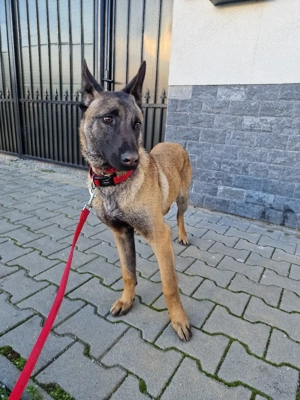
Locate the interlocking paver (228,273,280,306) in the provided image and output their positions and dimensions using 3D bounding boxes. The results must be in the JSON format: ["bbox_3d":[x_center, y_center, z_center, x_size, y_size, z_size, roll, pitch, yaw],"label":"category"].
[{"bbox_3d":[0.454,0.411,1.154,0.200,0.060,0.162,13,19,30],"label":"interlocking paver"}]

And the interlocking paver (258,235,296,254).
[{"bbox_3d":[0.764,0.296,1.616,0.200,0.060,0.162,13,19,30],"label":"interlocking paver"}]

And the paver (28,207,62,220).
[{"bbox_3d":[-0.740,0.122,1.854,0.200,0.060,0.162,13,19,30],"label":"paver"}]

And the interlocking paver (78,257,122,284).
[{"bbox_3d":[-0.211,0.353,1.219,0.198,0.066,0.163,13,19,29],"label":"interlocking paver"}]

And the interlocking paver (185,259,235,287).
[{"bbox_3d":[0.283,0.371,1.254,0.200,0.060,0.162,13,19,30],"label":"interlocking paver"}]

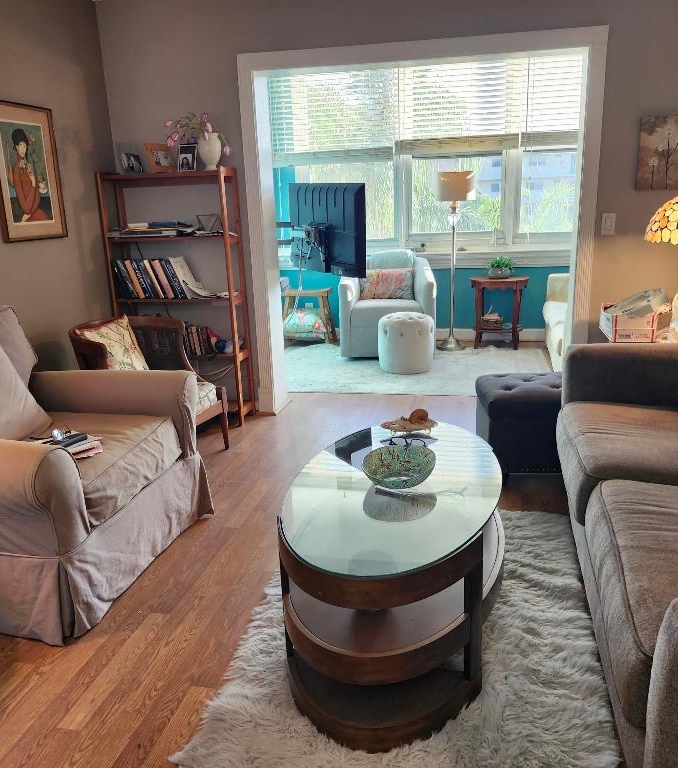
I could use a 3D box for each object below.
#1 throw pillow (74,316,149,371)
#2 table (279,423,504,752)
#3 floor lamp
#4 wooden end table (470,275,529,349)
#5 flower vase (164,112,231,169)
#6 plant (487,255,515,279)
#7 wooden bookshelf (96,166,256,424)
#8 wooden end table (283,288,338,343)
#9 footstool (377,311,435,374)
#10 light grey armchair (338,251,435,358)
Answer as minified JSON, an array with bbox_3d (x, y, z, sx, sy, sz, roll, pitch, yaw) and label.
[{"bbox_3d":[-1.173,-0.141,3.611,0.140,0.427,0.434,-18,9,22],"label":"throw pillow"},{"bbox_3d":[0.197,0.527,2.212,0.654,0.481,1.208,2,16,15],"label":"table"},{"bbox_3d":[1.023,-1.067,5.982,0.334,1.522,0.334,1,16,12],"label":"floor lamp"},{"bbox_3d":[1.425,-0.632,6.070,0.510,0.609,0.387,1,16,12],"label":"wooden end table"},{"bbox_3d":[-0.811,-1.386,3.912,0.407,0.310,0.240,1,16,12],"label":"flower vase"},{"bbox_3d":[1.426,-1.018,5.962,0.234,0.200,0.220,1,16,12],"label":"plant"},{"bbox_3d":[-0.983,-0.522,4.218,0.814,1.538,0.220,1,16,12],"label":"wooden bookshelf"},{"bbox_3d":[-0.298,-0.648,6.521,0.547,0.527,0.334,1,16,12],"label":"wooden end table"},{"bbox_3d":[0.544,-0.346,5.447,0.451,0.447,0.451,1,16,12],"label":"footstool"},{"bbox_3d":[0.467,-0.710,5.979,0.821,0.876,0.774,0,15,9],"label":"light grey armchair"}]

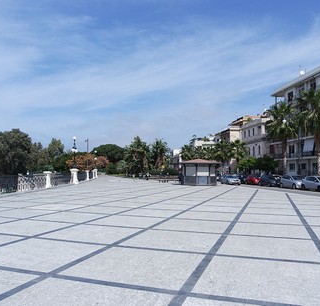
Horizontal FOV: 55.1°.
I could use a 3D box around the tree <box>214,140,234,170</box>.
[{"bbox_3d":[14.549,1.591,70.244,4.900,8.950,4.900,1,-3,-7],"label":"tree"}]

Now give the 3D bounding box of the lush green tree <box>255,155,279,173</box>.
[{"bbox_3d":[16.074,2.352,46.126,3.600,4.250,3.600,0,-3,0],"label":"lush green tree"}]

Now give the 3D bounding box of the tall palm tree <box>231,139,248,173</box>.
[{"bbox_3d":[16.418,1.298,64.251,3.800,8.500,3.800,0,-3,0],"label":"tall palm tree"}]

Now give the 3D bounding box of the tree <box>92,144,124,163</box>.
[{"bbox_3d":[-18.462,2.582,110.325,12.000,11.000,12.000,0,-3,0],"label":"tree"}]

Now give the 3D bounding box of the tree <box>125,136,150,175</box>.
[{"bbox_3d":[-6.162,1.066,80.313,6.300,10.600,6.300,0,-3,0],"label":"tree"}]

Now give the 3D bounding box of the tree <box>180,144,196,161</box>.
[{"bbox_3d":[7.966,2.189,86.272,4.700,9.200,4.700,0,-3,0],"label":"tree"}]

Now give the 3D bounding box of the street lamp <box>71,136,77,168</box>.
[{"bbox_3d":[-10.653,-0.062,38.432,0.750,4.000,0.750,0,-3,0],"label":"street lamp"}]

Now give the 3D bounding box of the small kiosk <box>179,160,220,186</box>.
[{"bbox_3d":[4.862,2.319,37.092,4.900,3.100,4.900,1,-3,-6],"label":"small kiosk"}]

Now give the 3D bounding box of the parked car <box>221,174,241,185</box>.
[{"bbox_3d":[10.354,3.778,45.043,1.770,1.460,4.300,0,-3,-3],"label":"parked car"}]

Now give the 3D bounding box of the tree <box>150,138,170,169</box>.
[{"bbox_3d":[0.213,1.284,75.172,4.900,9.720,4.900,1,-3,-7],"label":"tree"}]

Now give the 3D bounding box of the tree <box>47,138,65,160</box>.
[{"bbox_3d":[-26.236,1.893,77.307,4.800,10.400,4.800,0,-3,0],"label":"tree"}]

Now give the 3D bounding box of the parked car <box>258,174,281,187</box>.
[{"bbox_3d":[14.304,3.514,40.343,1.770,1.470,4.150,1,-3,-5],"label":"parked car"}]

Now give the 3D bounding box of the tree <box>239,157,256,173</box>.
[{"bbox_3d":[16.216,2.976,56.758,3.300,4.660,3.300,1,-3,-7],"label":"tree"}]

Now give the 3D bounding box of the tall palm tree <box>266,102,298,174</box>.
[{"bbox_3d":[16.485,-1.261,41.322,4.400,10.900,4.400,0,-3,0],"label":"tall palm tree"}]

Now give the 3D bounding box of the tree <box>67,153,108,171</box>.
[{"bbox_3d":[-18.212,3.035,77.072,10.000,6.330,8.500,1,-3,-7],"label":"tree"}]

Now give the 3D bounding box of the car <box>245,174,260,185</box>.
[{"bbox_3d":[14.186,3.923,45.396,1.680,1.450,3.950,1,-3,-7],"label":"car"}]

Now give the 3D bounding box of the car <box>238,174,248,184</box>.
[{"bbox_3d":[13.331,4.031,49.244,1.770,1.480,4.200,0,-3,-3],"label":"car"}]

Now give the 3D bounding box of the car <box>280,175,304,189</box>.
[{"bbox_3d":[15.512,3.301,34.923,1.700,1.510,3.900,1,-3,-7],"label":"car"}]

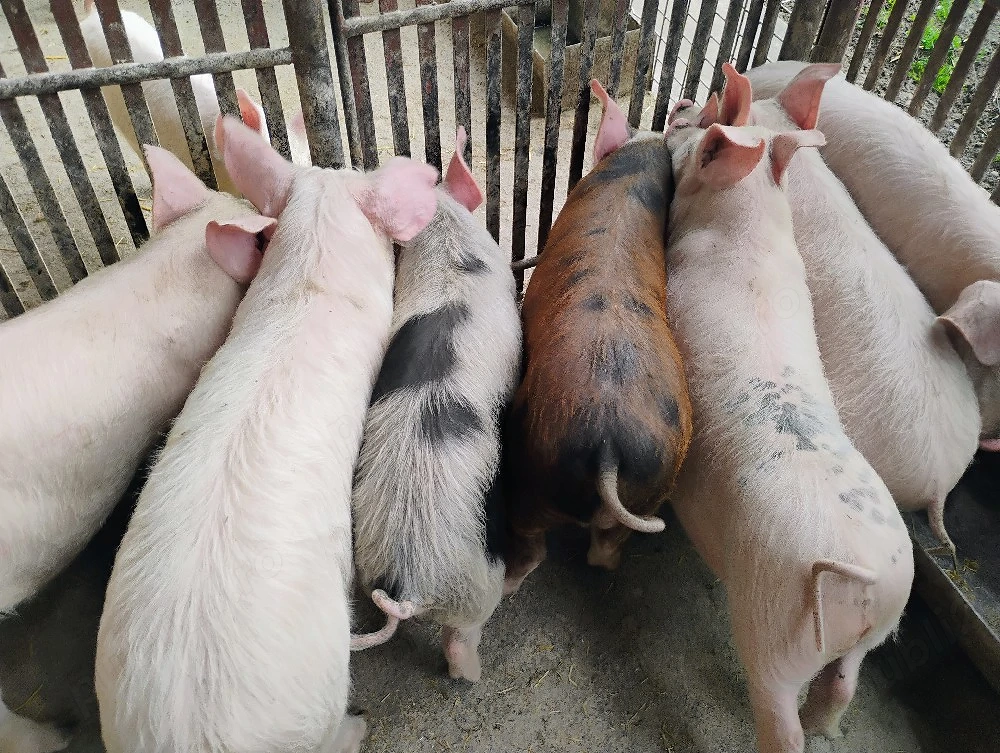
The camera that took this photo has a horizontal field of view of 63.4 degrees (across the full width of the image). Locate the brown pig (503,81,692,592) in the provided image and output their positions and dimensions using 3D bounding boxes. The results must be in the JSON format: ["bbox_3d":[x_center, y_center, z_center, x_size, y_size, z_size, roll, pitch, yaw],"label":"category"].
[{"bbox_3d":[0.221,-0.146,1.749,0.310,0.530,1.150,6,43,6],"label":"brown pig"}]

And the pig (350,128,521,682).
[{"bbox_3d":[-0.105,-0.008,1.606,0.300,0.520,1.130,2,43,1],"label":"pig"}]

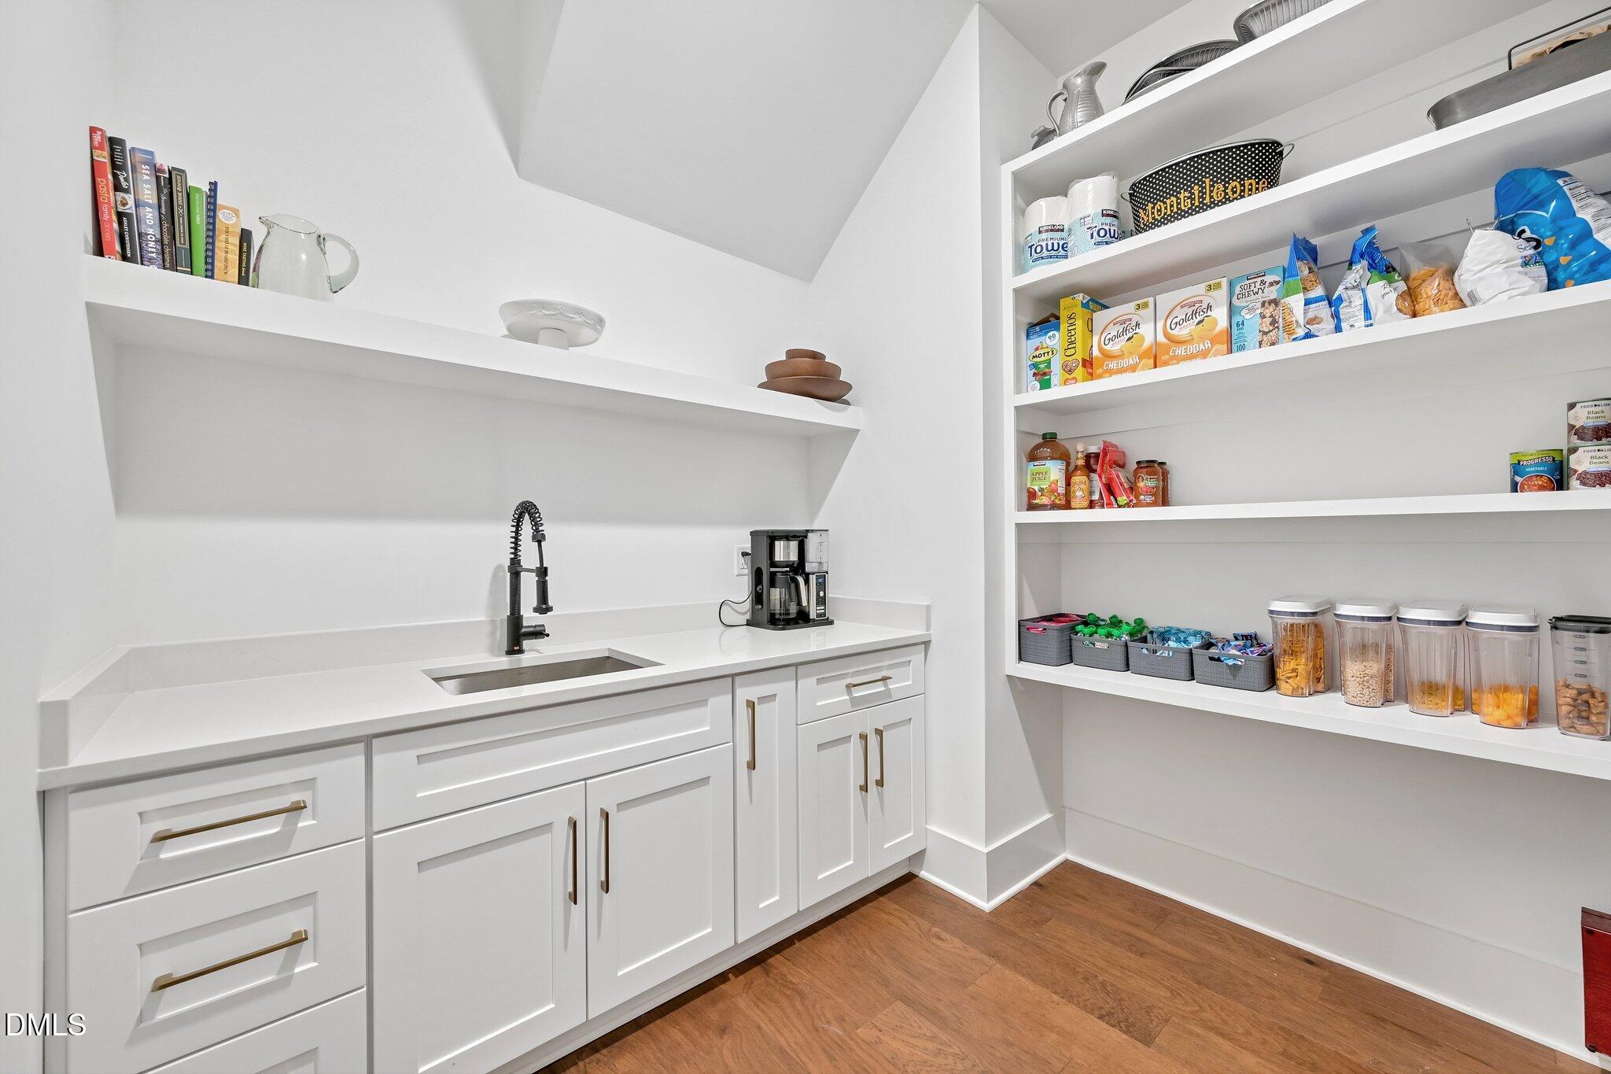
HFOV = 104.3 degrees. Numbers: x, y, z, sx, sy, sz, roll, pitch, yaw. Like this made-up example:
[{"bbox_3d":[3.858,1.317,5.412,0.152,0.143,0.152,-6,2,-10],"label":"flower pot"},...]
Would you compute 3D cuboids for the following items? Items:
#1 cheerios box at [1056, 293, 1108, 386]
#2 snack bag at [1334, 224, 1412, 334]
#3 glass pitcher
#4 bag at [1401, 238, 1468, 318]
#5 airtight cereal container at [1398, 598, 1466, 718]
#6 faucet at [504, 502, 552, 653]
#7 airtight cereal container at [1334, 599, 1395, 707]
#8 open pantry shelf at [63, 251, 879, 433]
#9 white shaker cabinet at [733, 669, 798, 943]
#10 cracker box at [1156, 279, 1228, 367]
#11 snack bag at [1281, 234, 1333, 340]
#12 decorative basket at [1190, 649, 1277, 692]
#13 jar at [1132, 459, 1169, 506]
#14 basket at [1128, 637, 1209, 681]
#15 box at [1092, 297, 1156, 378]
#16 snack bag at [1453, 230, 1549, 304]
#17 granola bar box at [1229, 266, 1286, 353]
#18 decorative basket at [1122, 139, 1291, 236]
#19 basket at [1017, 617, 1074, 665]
[{"bbox_3d":[0.980,-0.648,2.179,0.230,0.315,0.072,0,-1,-41],"label":"cheerios box"},{"bbox_3d":[1.457,-0.645,1.619,0.180,0.286,0.085,0,-1,-15],"label":"snack bag"},{"bbox_3d":[-1.200,-0.644,1.520,0.189,0.225,0.140,0,0,-41],"label":"glass pitcher"},{"bbox_3d":[1.494,-0.593,1.483,0.090,0.190,0.125,0,-1,-41],"label":"bag"},{"bbox_3d":[1.618,0.313,1.615,0.235,0.260,0.119,0,-1,-41],"label":"airtight cereal container"},{"bbox_3d":[-0.777,0.122,1.842,0.130,0.456,0.285,0,-1,-41],"label":"faucet"},{"bbox_3d":[1.497,0.310,1.669,0.200,0.265,0.110,0,0,-41],"label":"airtight cereal container"},{"bbox_3d":[-0.666,-0.486,1.993,2.105,0.088,0.317,0,0,-41],"label":"open pantry shelf"},{"bbox_3d":[-0.312,0.769,2.069,0.229,0.772,0.610,0,0,-41],"label":"white shaker cabinet"},{"bbox_3d":[1.189,-0.613,1.886,0.160,0.238,0.183,0,-1,-41],"label":"cracker box"},{"bbox_3d":[1.321,-0.639,1.651,0.080,0.286,0.130,0,0,8],"label":"snack bag"},{"bbox_3d":[1.331,0.394,1.929,0.245,0.106,0.185,0,-1,-41],"label":"decorative basket"},{"bbox_3d":[1.130,-0.168,2.067,0.081,0.161,0.081,0,0,0],"label":"jar"},{"bbox_3d":[1.194,0.393,2.042,0.240,0.107,0.187,0,0,-41],"label":"basket"},{"bbox_3d":[1.063,-0.611,2.030,0.160,0.238,0.184,0,-1,-44],"label":"box"},{"bbox_3d":[1.560,-0.593,1.407,0.140,0.188,0.110,0,0,9],"label":"snack bag"},{"bbox_3d":[1.339,-0.616,1.813,0.240,0.232,0.124,0,-1,-41],"label":"granola bar box"},{"bbox_3d":[1.238,-1.018,1.952,0.440,0.210,0.270,-1,-1,38],"label":"decorative basket"},{"bbox_3d":[0.927,0.376,2.293,0.315,0.145,0.158,0,0,-41],"label":"basket"}]

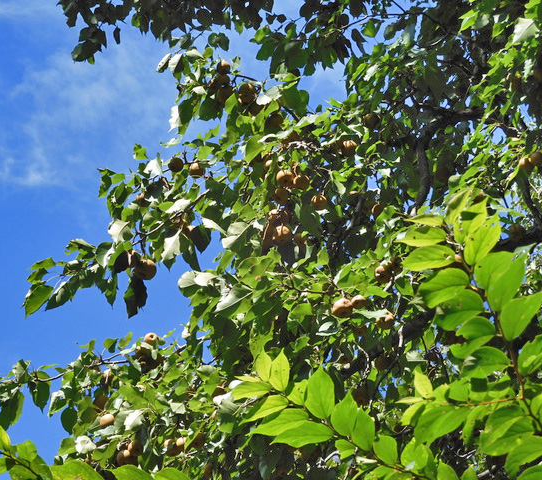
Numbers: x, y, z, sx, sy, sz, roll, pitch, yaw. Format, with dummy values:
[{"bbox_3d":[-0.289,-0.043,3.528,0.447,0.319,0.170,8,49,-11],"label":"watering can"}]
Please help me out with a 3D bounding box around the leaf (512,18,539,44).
[{"bbox_3d":[0.698,-0.573,6.100,0.093,0.020,0.071,-42,-68,12],"label":"leaf"}]

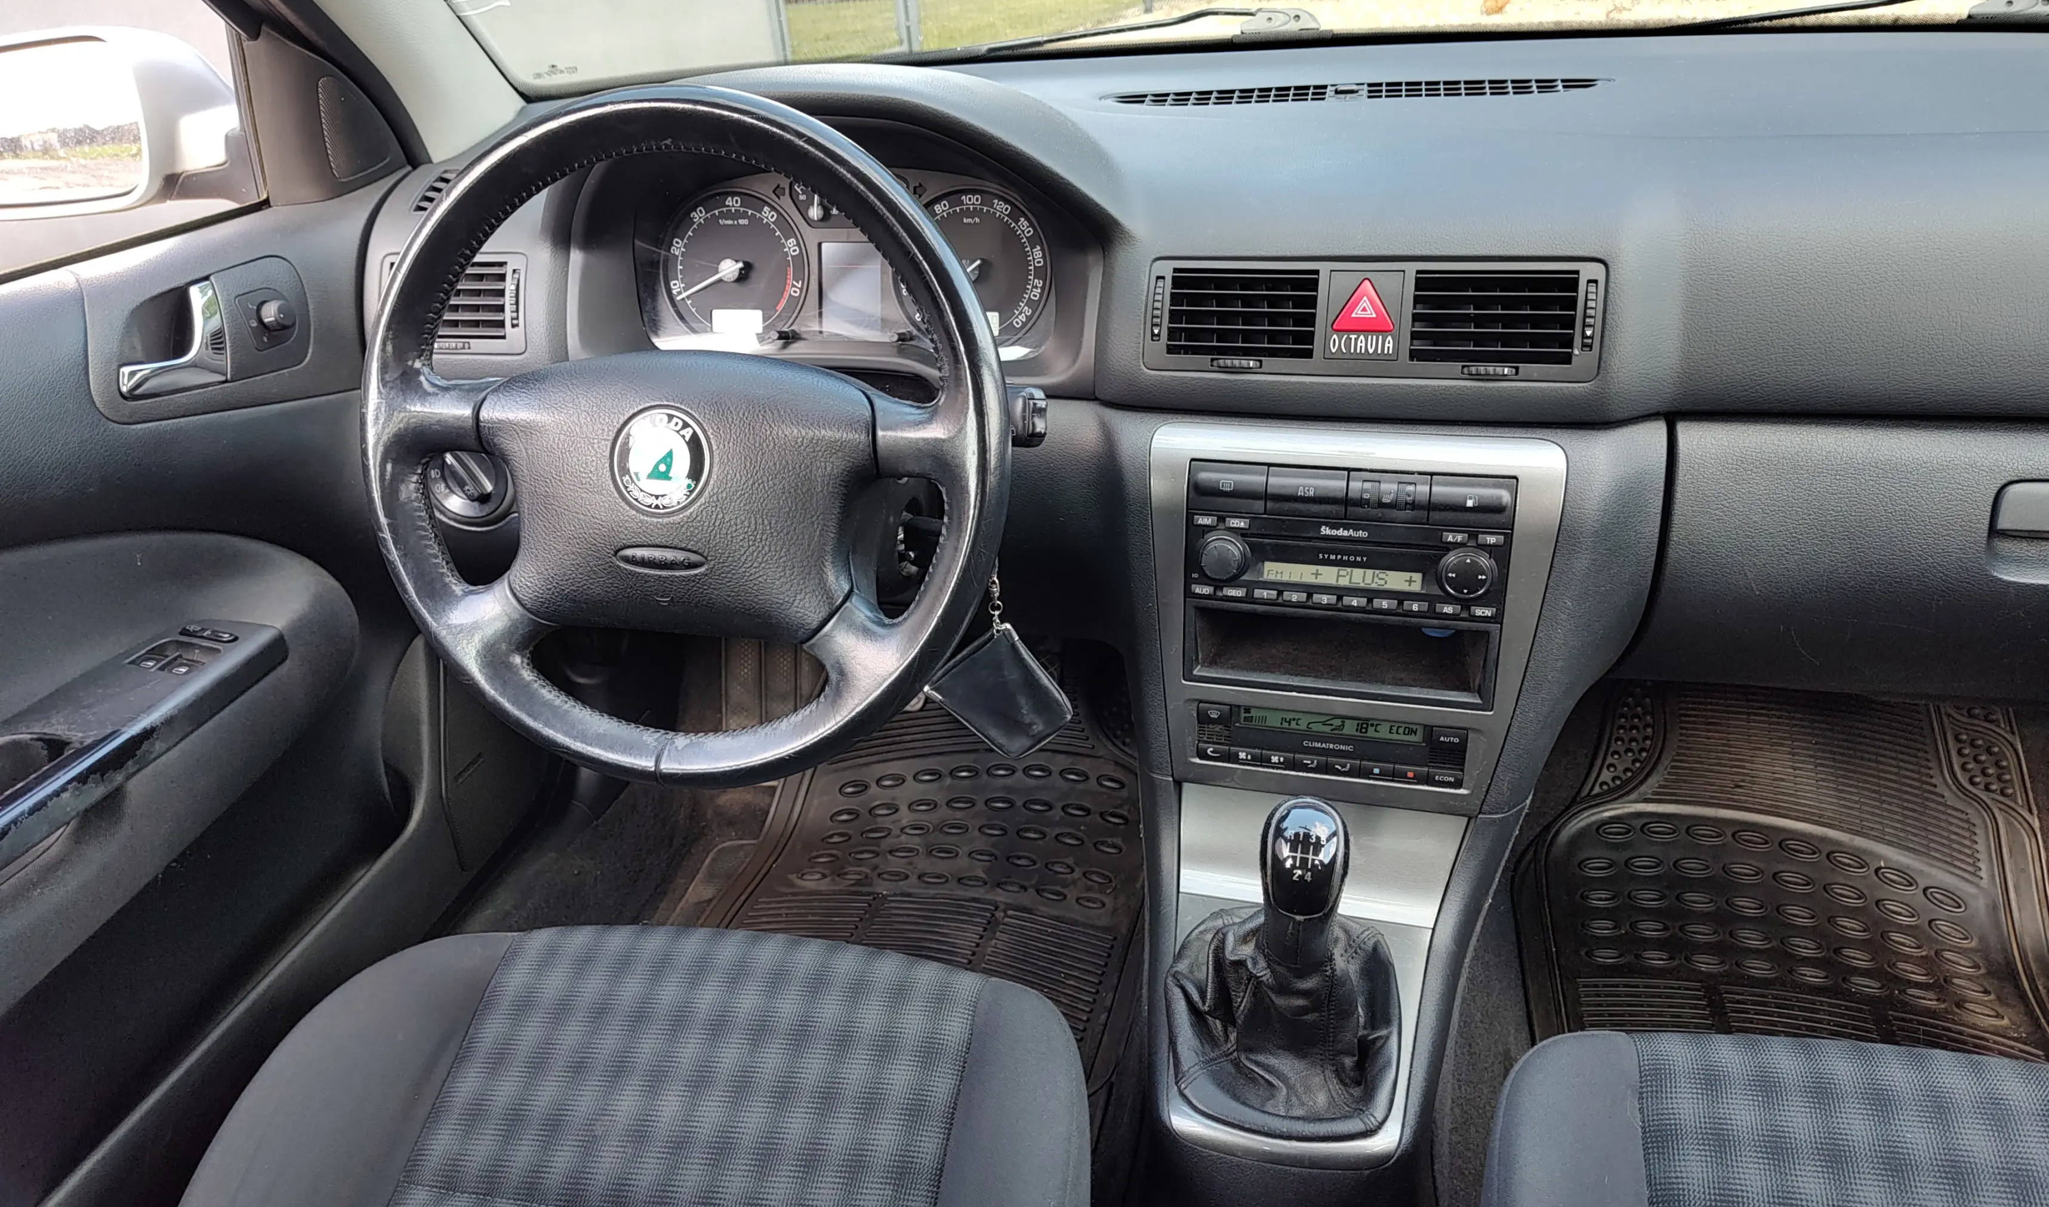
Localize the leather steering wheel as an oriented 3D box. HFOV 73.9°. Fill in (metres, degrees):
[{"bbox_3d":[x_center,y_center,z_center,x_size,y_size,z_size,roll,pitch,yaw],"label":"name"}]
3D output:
[{"bbox_3d":[-0.187,-0.087,0.776,0.380,0.380,0.100,2,11,12],"label":"leather steering wheel"}]

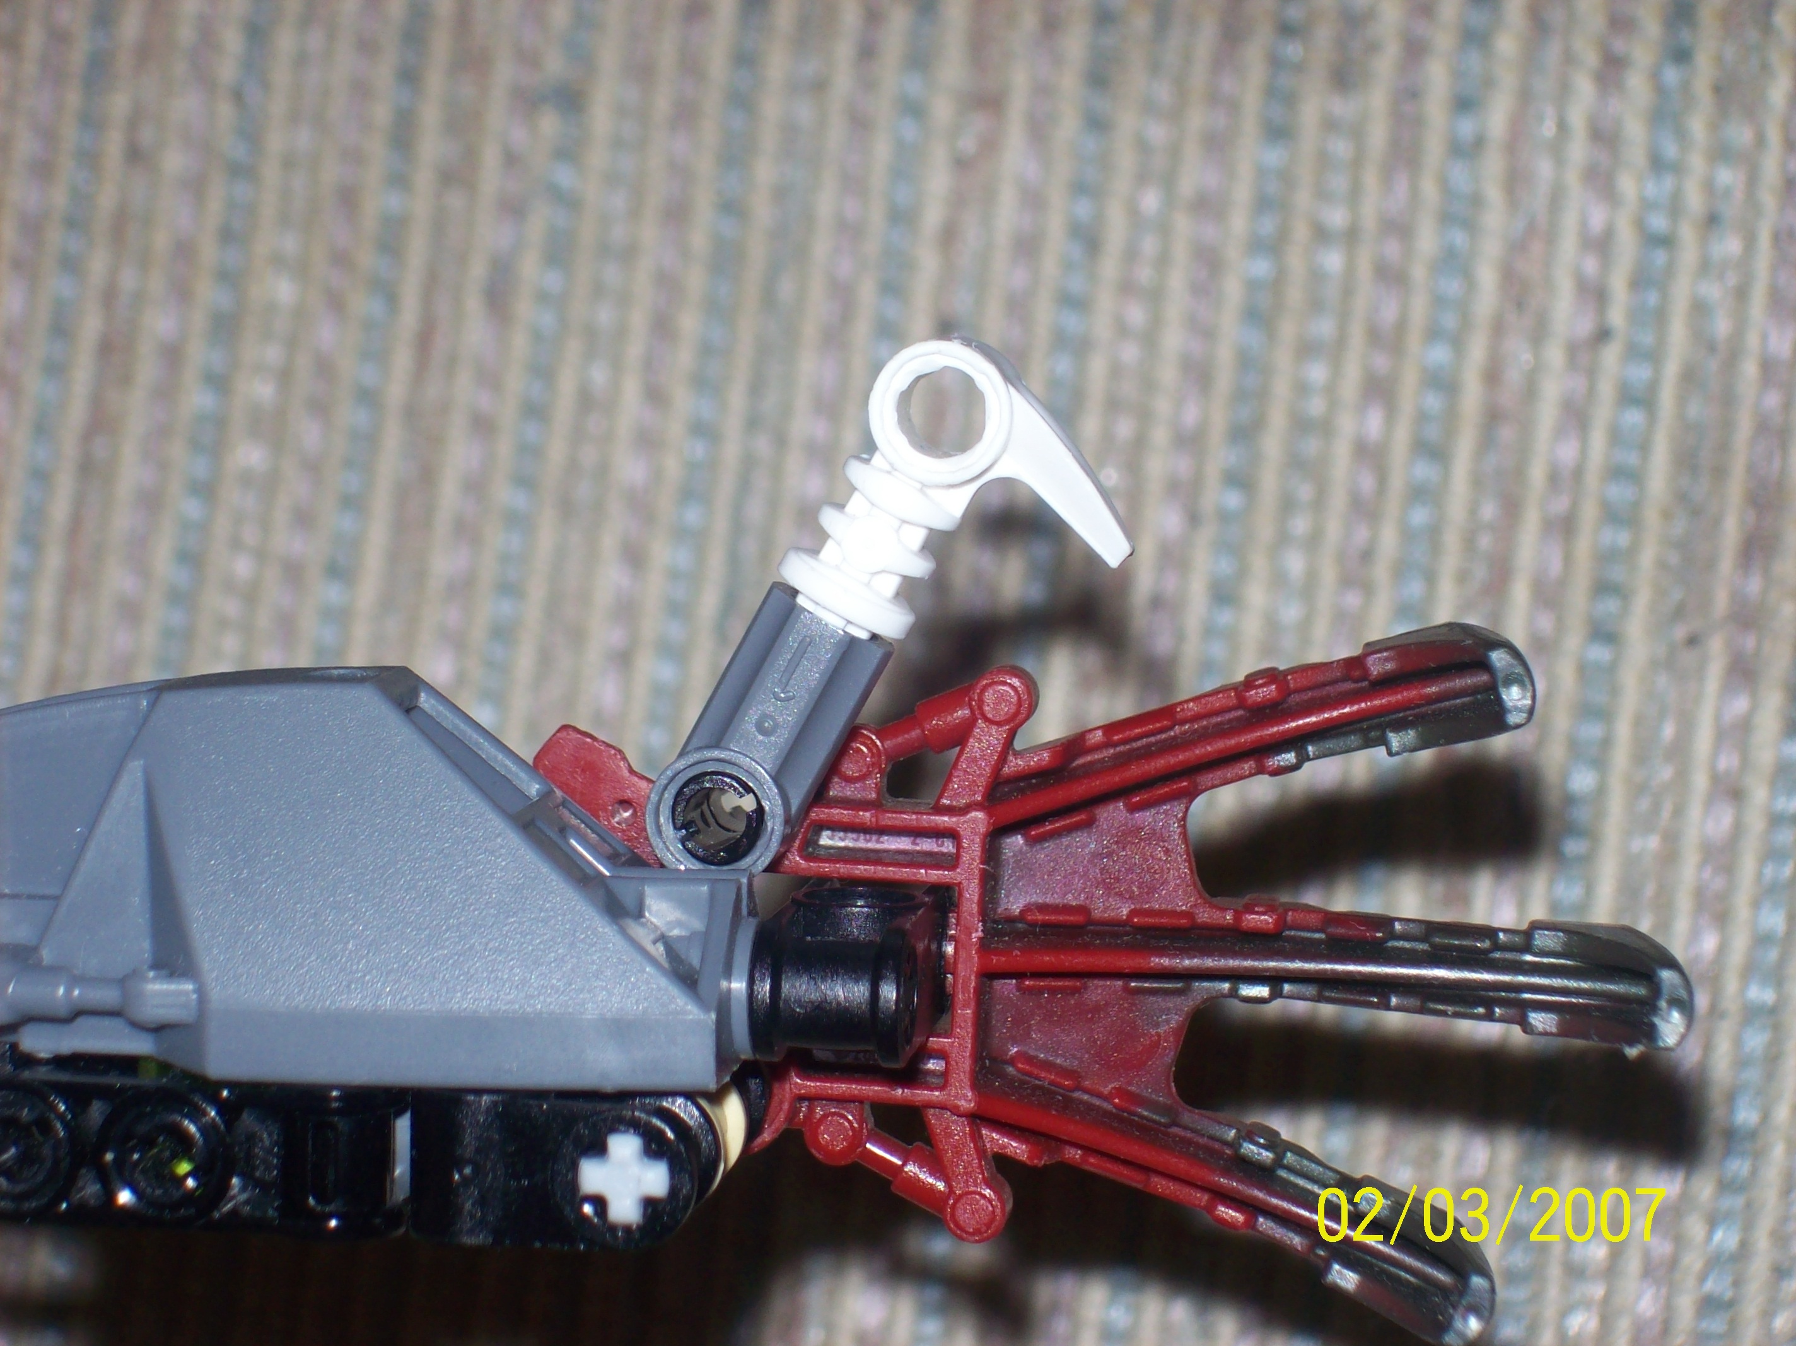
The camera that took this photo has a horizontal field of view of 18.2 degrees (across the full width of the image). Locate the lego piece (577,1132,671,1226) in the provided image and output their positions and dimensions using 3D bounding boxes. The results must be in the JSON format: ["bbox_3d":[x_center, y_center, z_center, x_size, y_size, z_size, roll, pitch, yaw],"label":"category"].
[{"bbox_3d":[-0.013,0.026,0.303,0.005,0.005,0.016,2,5,8],"label":"lego piece"}]

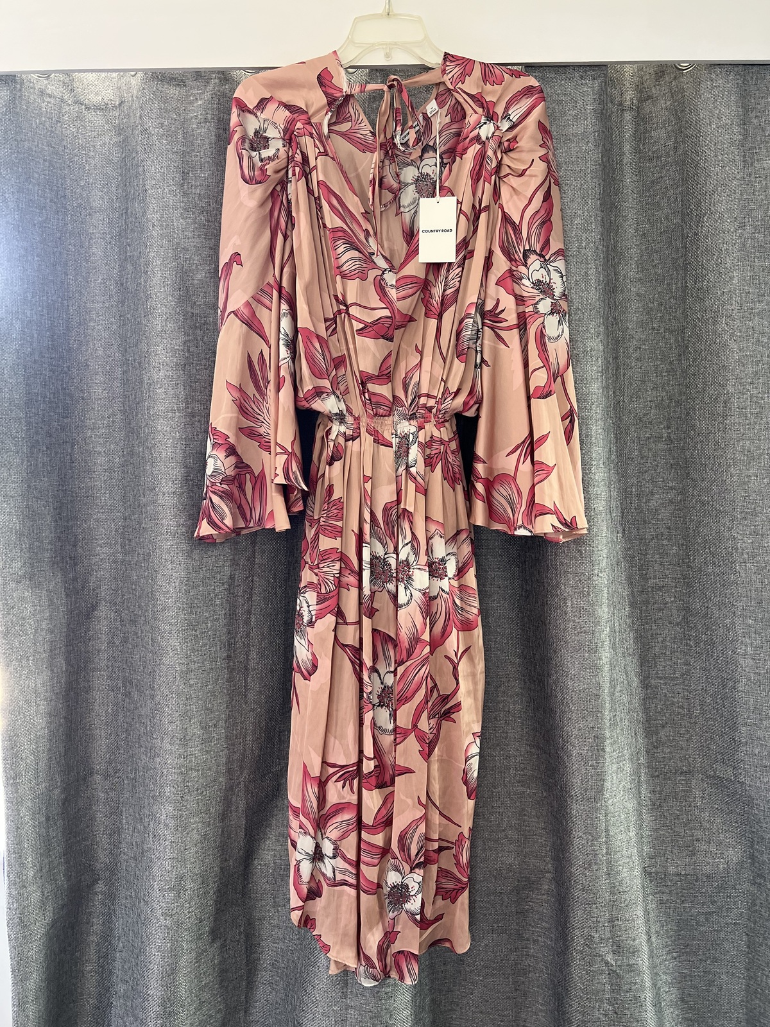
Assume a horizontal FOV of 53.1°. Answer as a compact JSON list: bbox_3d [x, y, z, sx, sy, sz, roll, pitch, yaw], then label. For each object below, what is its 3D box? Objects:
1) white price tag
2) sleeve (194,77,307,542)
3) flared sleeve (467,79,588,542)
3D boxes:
[{"bbox_3d":[0.072,-0.386,1.050,0.050,0.088,0.003,1,1,6],"label":"white price tag"},{"bbox_3d":[-0.189,-0.287,1.085,0.158,0.645,0.120,0,1,0],"label":"sleeve"},{"bbox_3d":[0.201,-0.284,1.085,0.166,0.640,0.120,0,1,0],"label":"flared sleeve"}]

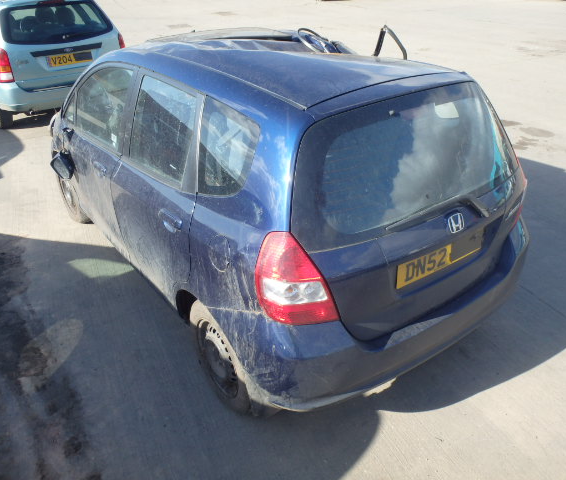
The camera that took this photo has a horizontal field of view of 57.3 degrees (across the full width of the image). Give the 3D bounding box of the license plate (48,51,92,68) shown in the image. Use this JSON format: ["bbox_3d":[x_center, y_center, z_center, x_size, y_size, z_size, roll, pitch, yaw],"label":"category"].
[{"bbox_3d":[-2.527,-2.159,6.181,0.520,0.111,0.015,-23,27,-34],"label":"license plate"}]

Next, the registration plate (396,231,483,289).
[{"bbox_3d":[0.654,0.069,2.122,0.520,0.111,0.015,-20,32,-30],"label":"registration plate"}]

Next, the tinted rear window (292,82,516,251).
[{"bbox_3d":[0.548,-0.338,2.052,1.260,0.470,0.110,-20,12,-30],"label":"tinted rear window"}]

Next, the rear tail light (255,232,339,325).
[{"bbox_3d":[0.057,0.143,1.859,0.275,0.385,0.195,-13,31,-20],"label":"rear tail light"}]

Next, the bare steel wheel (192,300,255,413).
[{"bbox_3d":[-0.245,0.531,2.427,0.180,0.575,0.575,-20,34,-30],"label":"bare steel wheel"}]

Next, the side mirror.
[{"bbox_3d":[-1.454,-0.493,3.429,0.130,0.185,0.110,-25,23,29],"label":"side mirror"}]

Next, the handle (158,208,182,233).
[{"bbox_3d":[-0.487,-0.080,2.261,0.045,0.065,0.200,-20,34,-30],"label":"handle"}]

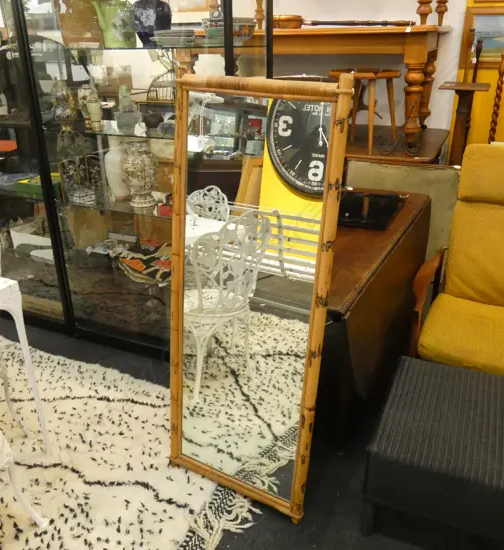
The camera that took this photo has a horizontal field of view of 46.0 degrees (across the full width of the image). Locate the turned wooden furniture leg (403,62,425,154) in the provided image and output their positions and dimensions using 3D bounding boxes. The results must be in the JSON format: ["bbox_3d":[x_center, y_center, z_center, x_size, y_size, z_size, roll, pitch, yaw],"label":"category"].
[{"bbox_3d":[1.067,-1.116,3.937,0.132,0.575,0.132,7,24,19],"label":"turned wooden furniture leg"}]

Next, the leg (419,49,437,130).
[{"bbox_3d":[1.380,-1.472,4.717,0.132,0.615,0.132,7,24,19],"label":"leg"}]

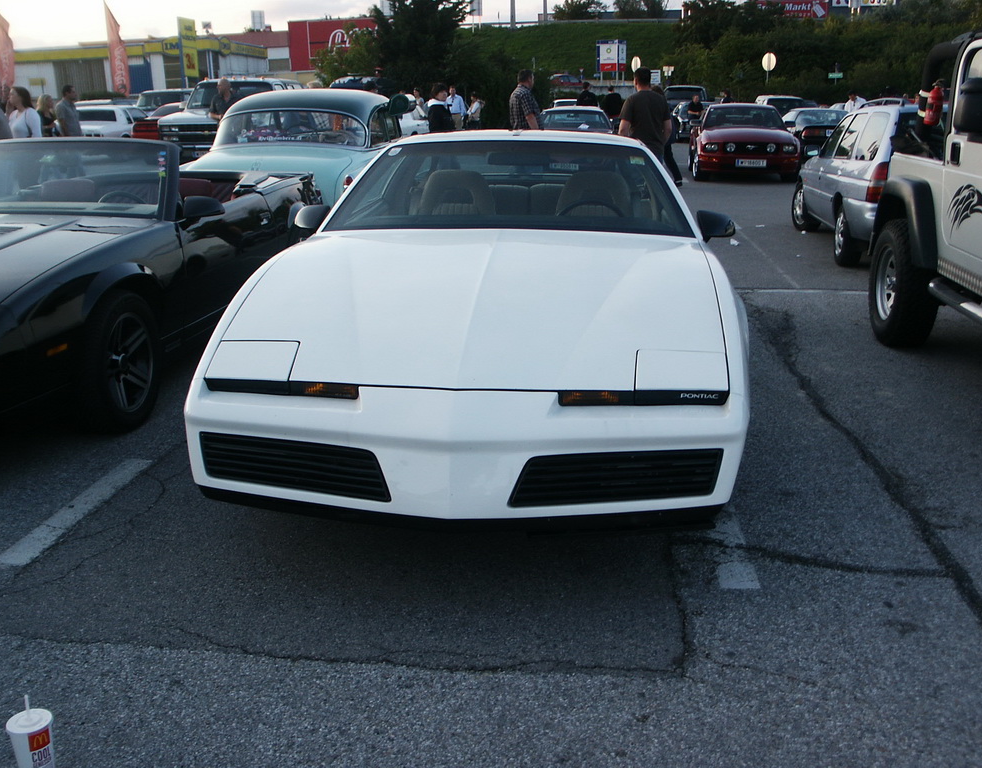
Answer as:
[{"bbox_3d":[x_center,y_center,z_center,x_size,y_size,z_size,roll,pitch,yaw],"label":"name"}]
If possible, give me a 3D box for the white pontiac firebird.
[{"bbox_3d":[0.128,-0.566,5.158,1.850,1.270,4.800,1,16,6],"label":"white pontiac firebird"}]

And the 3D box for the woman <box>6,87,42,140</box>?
[{"bbox_3d":[-6.081,-3.102,13.715,0.340,1.600,0.470,-15,21,-42],"label":"woman"}]

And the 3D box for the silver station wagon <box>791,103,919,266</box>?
[{"bbox_3d":[4.016,-2.008,9.882,1.710,1.420,4.300,1,15,9],"label":"silver station wagon"}]

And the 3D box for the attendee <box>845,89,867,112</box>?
[{"bbox_3d":[8.640,-6.124,24.719,0.520,1.700,0.380,3,15,14],"label":"attendee"}]

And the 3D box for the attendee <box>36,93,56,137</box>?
[{"bbox_3d":[-7.873,-4.355,18.511,0.360,1.570,0.470,11,19,35],"label":"attendee"}]

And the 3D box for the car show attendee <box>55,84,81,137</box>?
[{"bbox_3d":[-5.724,-3.176,14.229,0.320,1.780,0.490,7,17,28],"label":"car show attendee"}]

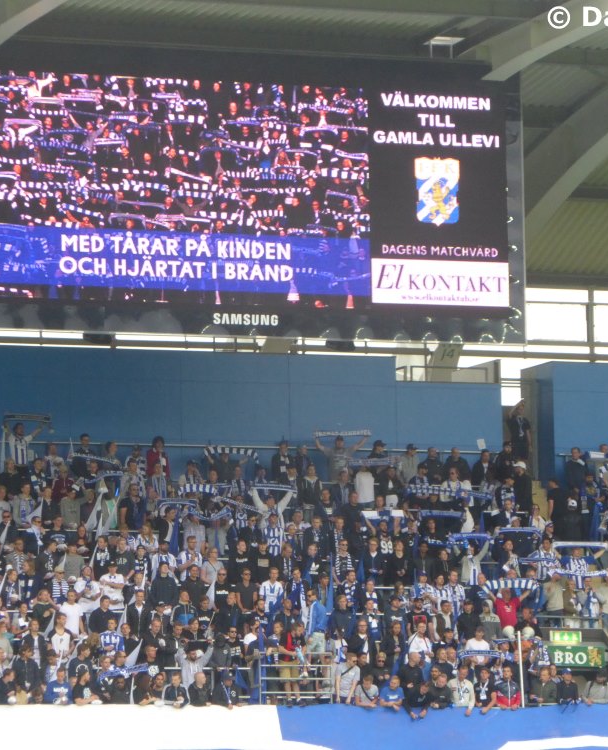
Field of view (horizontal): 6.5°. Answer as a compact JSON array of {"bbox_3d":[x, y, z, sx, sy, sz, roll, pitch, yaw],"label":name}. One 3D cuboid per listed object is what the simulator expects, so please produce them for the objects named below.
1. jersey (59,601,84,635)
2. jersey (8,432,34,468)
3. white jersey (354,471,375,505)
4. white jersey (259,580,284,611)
[{"bbox_3d":[-4.564,4.805,105.038,0.490,0.680,0.280,-1,-5,-6],"label":"jersey"},{"bbox_3d":[-5.922,1.556,111.641,0.520,0.680,0.300,0,-5,-12],"label":"jersey"},{"bbox_3d":[1.281,2.362,112.195,0.430,0.700,0.300,0,-5,-8],"label":"white jersey"},{"bbox_3d":[-0.641,4.438,107.085,0.490,0.650,0.280,-1,-5,-6],"label":"white jersey"}]

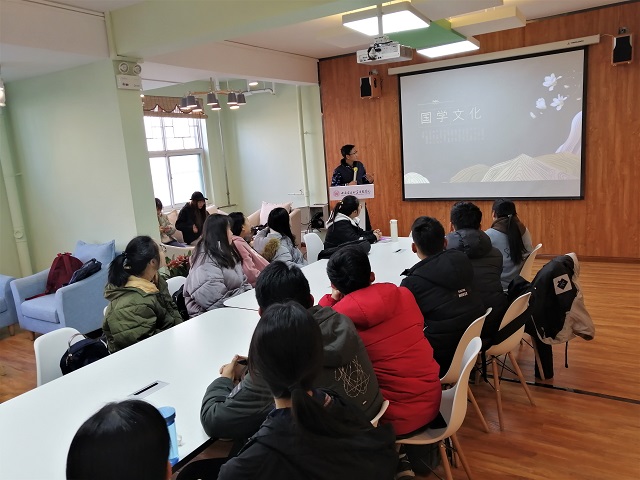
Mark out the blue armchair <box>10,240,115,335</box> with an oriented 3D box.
[{"bbox_3d":[-2.460,0.588,5.060,0.870,0.800,0.780,3,13,33],"label":"blue armchair"}]

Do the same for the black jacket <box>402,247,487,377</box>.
[{"bbox_3d":[0.644,0.378,2.944,0.500,0.660,0.480,-9,12,-25],"label":"black jacket"}]

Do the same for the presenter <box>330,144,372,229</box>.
[{"bbox_3d":[0.498,-0.553,7.645,0.570,1.740,0.430,-6,10,-8],"label":"presenter"}]

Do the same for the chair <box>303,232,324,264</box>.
[{"bbox_3d":[0.152,0.344,5.275,0.530,0.820,0.465,0,11,20],"label":"chair"}]

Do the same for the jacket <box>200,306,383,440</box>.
[{"bbox_3d":[-0.095,0.574,1.814,0.580,0.670,0.660,-10,11,-31],"label":"jacket"}]

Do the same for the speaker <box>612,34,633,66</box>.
[{"bbox_3d":[3.549,-2.226,5.852,0.210,0.310,0.200,2,12,32],"label":"speaker"}]

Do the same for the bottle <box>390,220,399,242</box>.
[{"bbox_3d":[0.736,-0.102,4.955,0.075,0.230,0.075,1,11,28],"label":"bottle"}]

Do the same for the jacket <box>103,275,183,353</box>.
[{"bbox_3d":[-1.147,0.516,3.326,0.460,0.590,0.480,-9,12,-23],"label":"jacket"}]

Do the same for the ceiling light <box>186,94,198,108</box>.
[{"bbox_3d":[-1.595,-1.735,6.254,0.130,0.150,0.130,2,12,32],"label":"ceiling light"}]

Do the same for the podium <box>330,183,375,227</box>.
[{"bbox_3d":[0.514,-0.191,7.249,0.620,1.160,0.450,-3,10,9],"label":"podium"}]

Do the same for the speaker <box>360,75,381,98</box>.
[{"bbox_3d":[0.732,-2.231,7.315,0.185,0.290,0.240,2,12,32],"label":"speaker"}]

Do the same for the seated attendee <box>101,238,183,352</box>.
[{"bbox_3d":[-1.080,0.588,3.325,0.730,1.240,0.500,-8,11,-21],"label":"seated attendee"}]

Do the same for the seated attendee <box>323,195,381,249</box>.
[{"bbox_3d":[0.272,0.171,5.068,0.680,1.220,0.460,-4,10,-2],"label":"seated attendee"}]

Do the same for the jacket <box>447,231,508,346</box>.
[{"bbox_3d":[0.970,0.275,3.257,0.490,0.690,0.440,-5,11,-3],"label":"jacket"}]

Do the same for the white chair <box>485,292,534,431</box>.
[{"bbox_3d":[1.042,0.663,3.103,0.470,0.810,0.530,-12,12,-38],"label":"white chair"}]

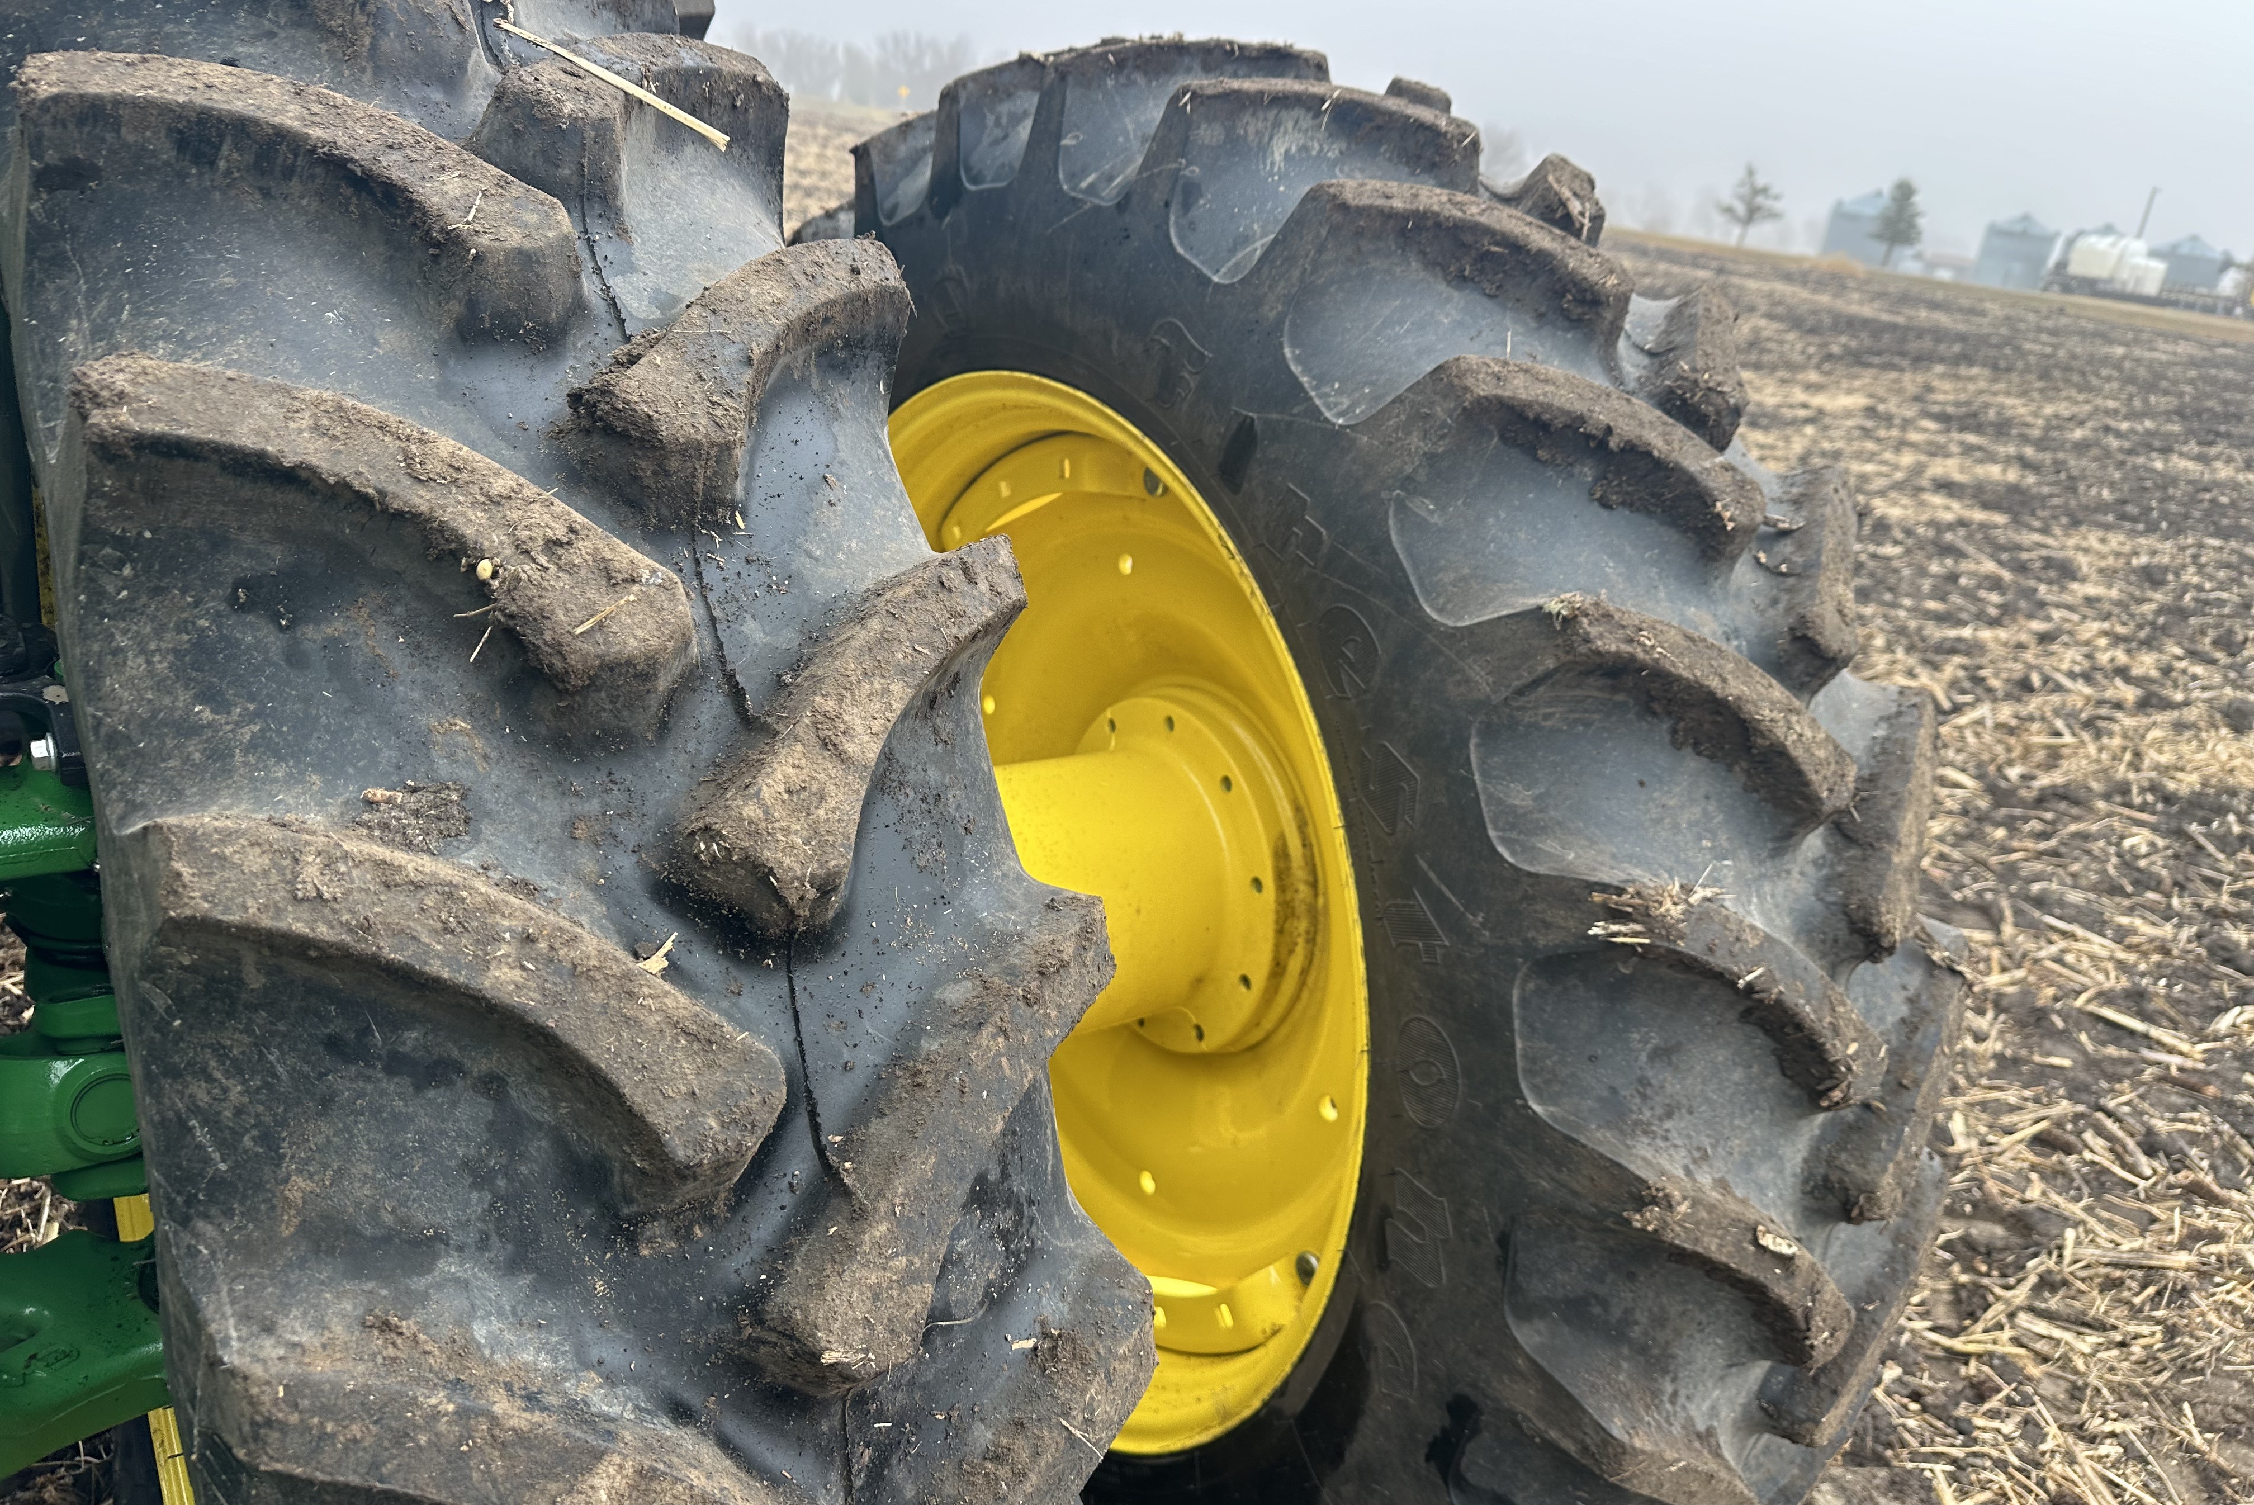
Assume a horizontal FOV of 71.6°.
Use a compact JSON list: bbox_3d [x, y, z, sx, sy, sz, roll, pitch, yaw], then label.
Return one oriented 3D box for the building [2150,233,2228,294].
[{"bbox_3d":[89.070,-40.349,131.925,4.950,5.800,4.950,21,25,27],"label":"building"}]

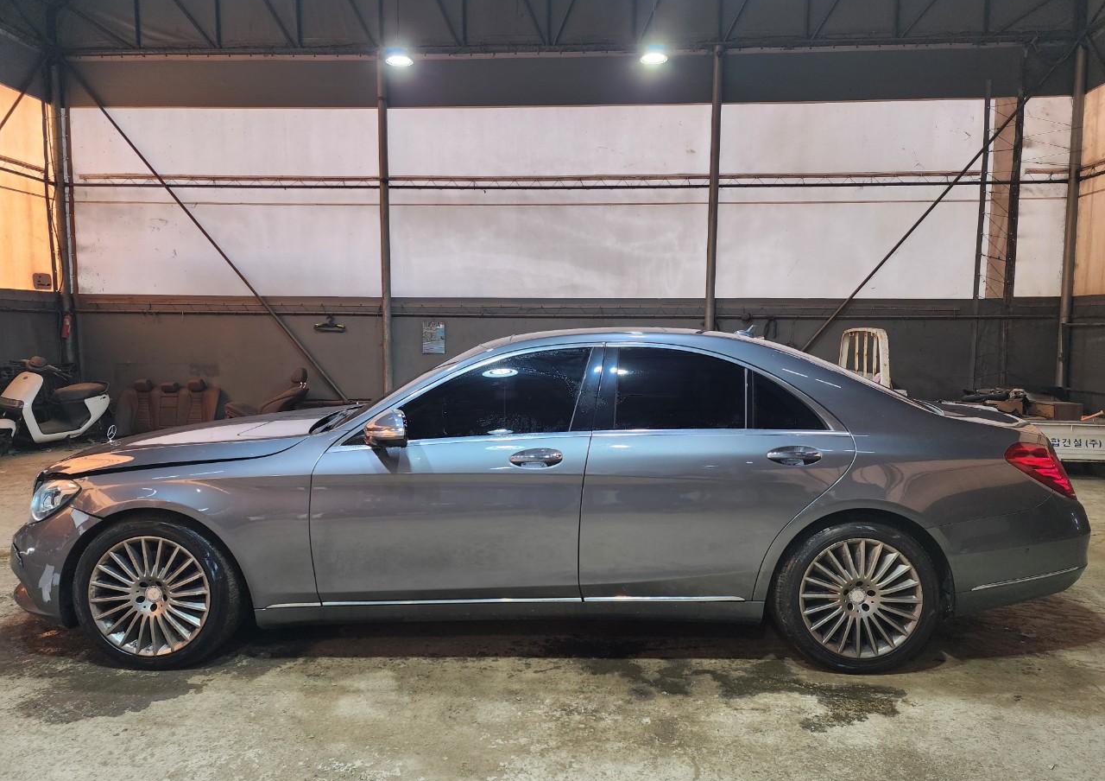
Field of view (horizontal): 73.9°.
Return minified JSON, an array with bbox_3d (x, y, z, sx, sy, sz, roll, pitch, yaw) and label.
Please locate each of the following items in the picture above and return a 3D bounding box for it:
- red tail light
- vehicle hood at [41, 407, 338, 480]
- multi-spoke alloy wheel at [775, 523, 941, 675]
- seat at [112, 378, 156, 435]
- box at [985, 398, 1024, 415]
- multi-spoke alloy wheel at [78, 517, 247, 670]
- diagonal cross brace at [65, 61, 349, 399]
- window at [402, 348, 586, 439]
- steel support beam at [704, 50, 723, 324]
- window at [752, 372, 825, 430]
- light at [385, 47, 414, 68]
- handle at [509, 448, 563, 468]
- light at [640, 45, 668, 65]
[{"bbox_3d":[2.163,0.348,3.322,0.380,0.265,0.340,1,5,8],"label":"red tail light"},{"bbox_3d":[-1.758,0.213,4.021,1.380,0.290,1.600,0,5,1],"label":"vehicle hood"},{"bbox_3d":[1.311,0.871,3.226,0.695,0.690,0.245,0,5,1],"label":"multi-spoke alloy wheel"},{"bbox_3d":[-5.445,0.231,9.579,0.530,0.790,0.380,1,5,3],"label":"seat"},{"bbox_3d":[4.827,0.185,7.873,0.309,0.190,0.280,0,5,0],"label":"box"},{"bbox_3d":[-1.724,0.860,3.259,0.695,0.690,0.245,0,5,1],"label":"multi-spoke alloy wheel"},{"bbox_3d":[-4.234,-1.786,9.403,0.060,6.147,0.060,-39,2,5],"label":"diagonal cross brace"},{"bbox_3d":[-0.255,-0.001,3.177,0.870,0.400,0.050,0,-18,0],"label":"window"},{"bbox_3d":[2.001,-1.768,9.181,0.120,4.929,0.120,1,5,3],"label":"steel support beam"},{"bbox_3d":[1.022,0.045,3.190,0.305,0.265,0.040,0,-18,-7],"label":"window"},{"bbox_3d":[-1.734,-3.760,8.306,0.325,0.170,0.325,1,5,3],"label":"light"},{"bbox_3d":[-0.067,0.282,3.060,0.235,0.085,0.055,0,5,1],"label":"handle"},{"bbox_3d":[1.147,-3.782,8.300,0.320,0.170,0.320,0,5,3],"label":"light"}]

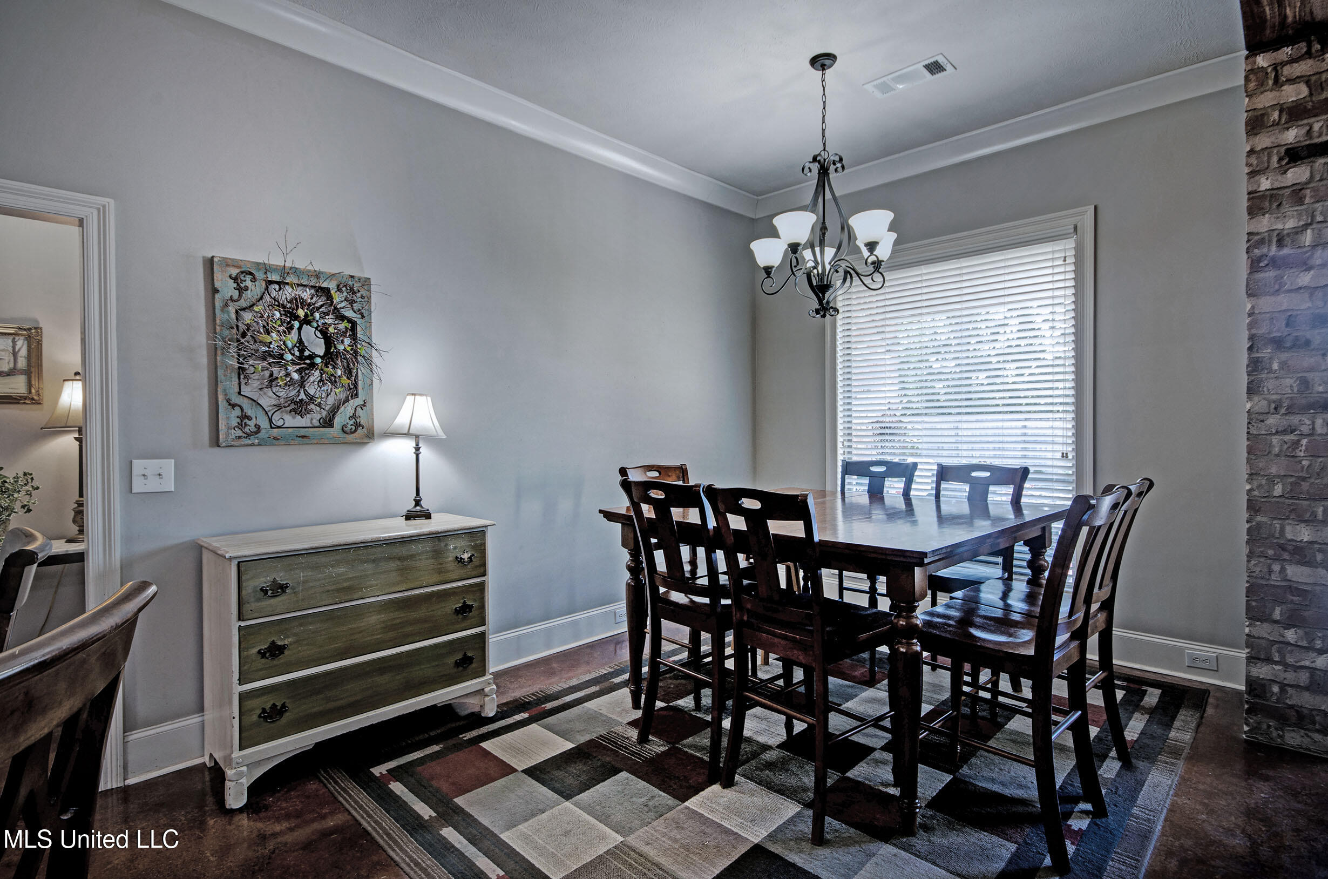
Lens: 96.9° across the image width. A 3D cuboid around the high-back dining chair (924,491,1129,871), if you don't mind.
[{"bbox_3d":[1.182,0.727,2.019,0.450,1.100,0.565,-1,1,-44],"label":"high-back dining chair"}]

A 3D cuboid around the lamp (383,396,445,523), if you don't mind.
[{"bbox_3d":[-1.181,0.081,2.825,0.275,0.585,0.275,0,1,45],"label":"lamp"}]

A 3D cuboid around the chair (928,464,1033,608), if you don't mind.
[{"bbox_3d":[1.481,0.710,2.954,0.550,1.090,0.450,-1,1,-44],"label":"chair"}]

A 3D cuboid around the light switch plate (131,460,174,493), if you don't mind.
[{"bbox_3d":[-1.986,0.143,2.294,0.014,0.120,0.122,0,1,45],"label":"light switch plate"}]

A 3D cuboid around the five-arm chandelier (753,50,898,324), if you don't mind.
[{"bbox_3d":[0.797,-1.253,2.933,0.710,1.240,0.710,0,1,45],"label":"five-arm chandelier"}]

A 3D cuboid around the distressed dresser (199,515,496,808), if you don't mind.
[{"bbox_3d":[-1.329,0.854,2.572,0.475,0.885,1.050,0,1,45],"label":"distressed dresser"}]

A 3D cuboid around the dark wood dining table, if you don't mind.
[{"bbox_3d":[0.810,0.805,2.784,1.520,0.935,1.550,-1,1,-43],"label":"dark wood dining table"}]

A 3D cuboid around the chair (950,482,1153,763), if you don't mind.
[{"bbox_3d":[1.514,0.719,2.327,0.450,1.100,0.565,-1,1,-44],"label":"chair"}]

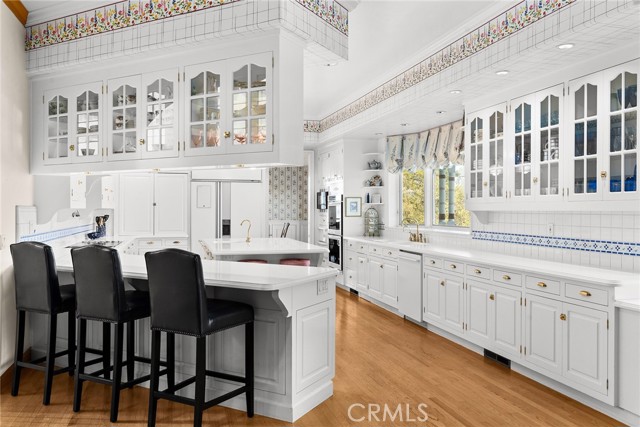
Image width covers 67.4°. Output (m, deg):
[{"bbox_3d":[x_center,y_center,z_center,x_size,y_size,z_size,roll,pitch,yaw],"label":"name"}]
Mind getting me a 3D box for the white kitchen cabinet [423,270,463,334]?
[{"bbox_3d":[1.528,0.908,5.086,0.550,0.580,0.791,0,0,-17],"label":"white kitchen cabinet"}]

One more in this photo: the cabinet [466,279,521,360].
[{"bbox_3d":[1.765,0.914,4.304,0.550,0.580,0.793,0,0,-17],"label":"cabinet"}]

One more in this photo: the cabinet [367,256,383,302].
[{"bbox_3d":[1.019,0.894,6.766,0.550,0.580,0.512,0,0,-17],"label":"cabinet"}]

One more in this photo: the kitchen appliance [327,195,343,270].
[{"bbox_3d":[0.523,0.315,8.362,0.600,1.270,0.759,0,0,-17],"label":"kitchen appliance"}]

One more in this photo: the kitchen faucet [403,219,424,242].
[{"bbox_3d":[1.283,0.240,6.662,0.240,0.300,0.280,0,0,-17],"label":"kitchen faucet"}]

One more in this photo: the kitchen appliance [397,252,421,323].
[{"bbox_3d":[1.328,0.830,5.763,0.580,0.765,0.598,0,0,-17],"label":"kitchen appliance"}]

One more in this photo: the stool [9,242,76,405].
[{"bbox_3d":[-1.941,0.772,3.647,0.420,1.115,0.580,0,1,25],"label":"stool"}]

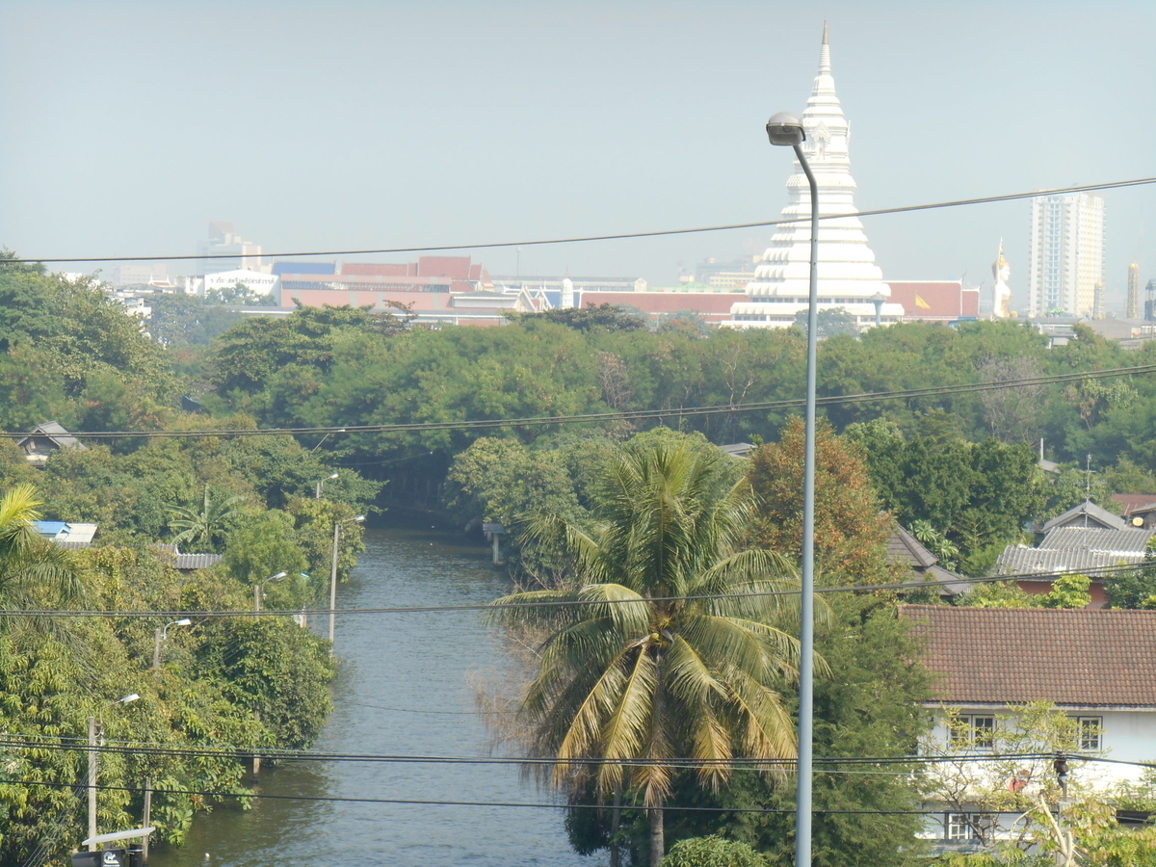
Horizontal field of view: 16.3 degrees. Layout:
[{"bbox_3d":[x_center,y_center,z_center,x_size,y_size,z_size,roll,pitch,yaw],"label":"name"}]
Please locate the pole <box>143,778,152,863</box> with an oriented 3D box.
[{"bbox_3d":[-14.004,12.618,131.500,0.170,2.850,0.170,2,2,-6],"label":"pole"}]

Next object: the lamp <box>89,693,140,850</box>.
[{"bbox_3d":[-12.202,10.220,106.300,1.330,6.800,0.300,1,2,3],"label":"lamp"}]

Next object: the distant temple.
[{"bbox_3d":[55.080,-52.135,915.000,45.000,80.000,45.000,1,2,6],"label":"distant temple"}]

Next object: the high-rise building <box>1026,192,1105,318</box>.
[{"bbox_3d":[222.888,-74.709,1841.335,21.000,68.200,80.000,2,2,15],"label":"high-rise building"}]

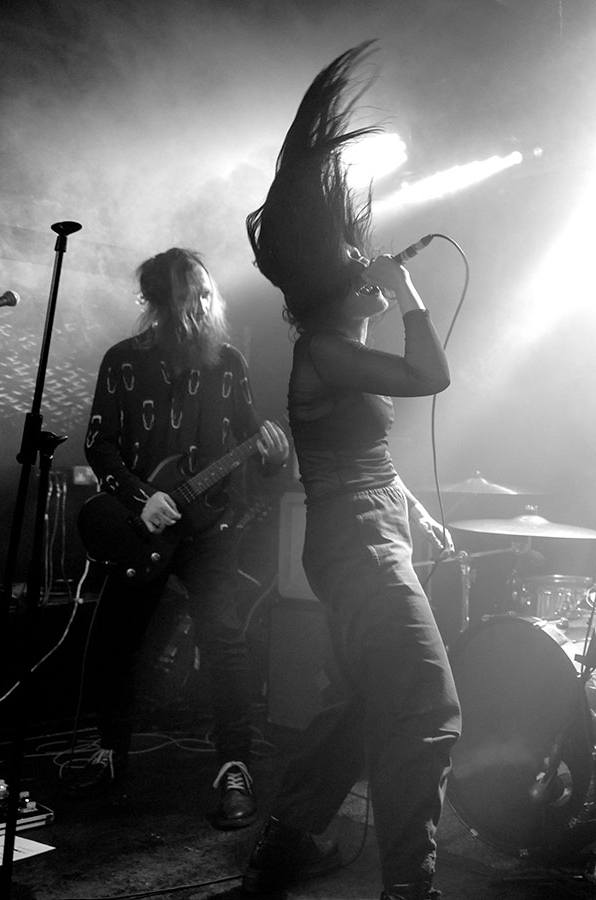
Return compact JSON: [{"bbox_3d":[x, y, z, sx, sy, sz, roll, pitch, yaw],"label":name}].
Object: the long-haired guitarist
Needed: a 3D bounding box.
[{"bbox_3d":[-0.385,0.225,2.220,0.680,1.750,0.500,1,-3,-12],"label":"long-haired guitarist"}]

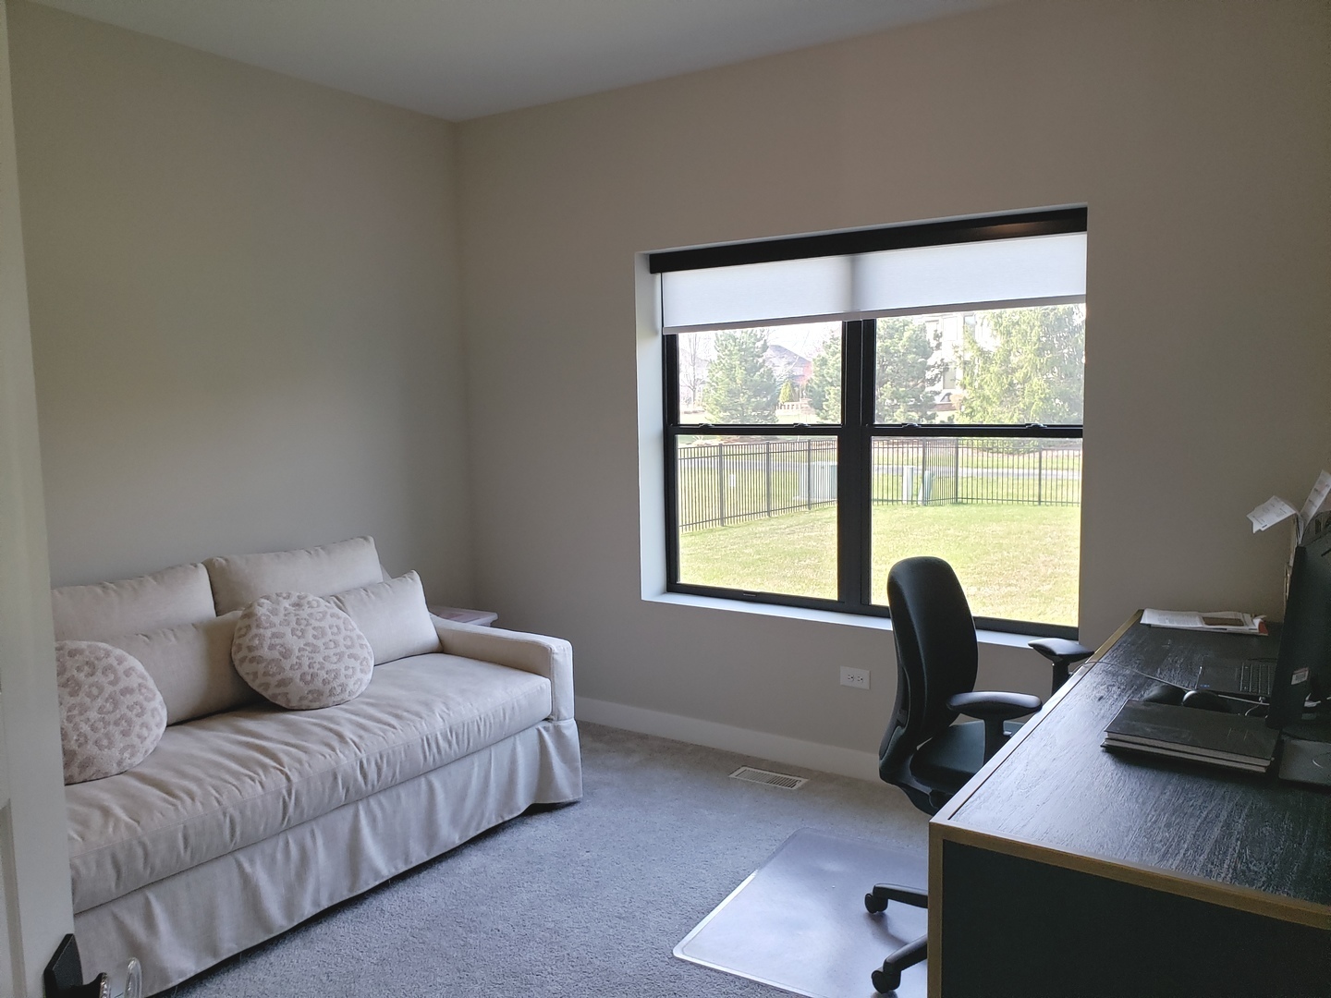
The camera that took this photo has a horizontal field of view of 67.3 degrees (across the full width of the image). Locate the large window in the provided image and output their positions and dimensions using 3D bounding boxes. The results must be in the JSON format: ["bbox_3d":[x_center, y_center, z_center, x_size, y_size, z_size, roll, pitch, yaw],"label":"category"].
[{"bbox_3d":[0.724,-0.268,3.913,1.760,1.450,0.109,3,7,33],"label":"large window"}]

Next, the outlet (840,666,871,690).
[{"bbox_3d":[0.720,0.684,3.807,0.116,0.073,0.010,3,7,33],"label":"outlet"}]

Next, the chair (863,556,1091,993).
[{"bbox_3d":[0.816,0.679,2.606,0.656,1.034,0.676,4,7,38],"label":"chair"}]

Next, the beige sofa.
[{"bbox_3d":[-1.409,0.726,2.950,1.044,0.935,2.317,3,7,36],"label":"beige sofa"}]

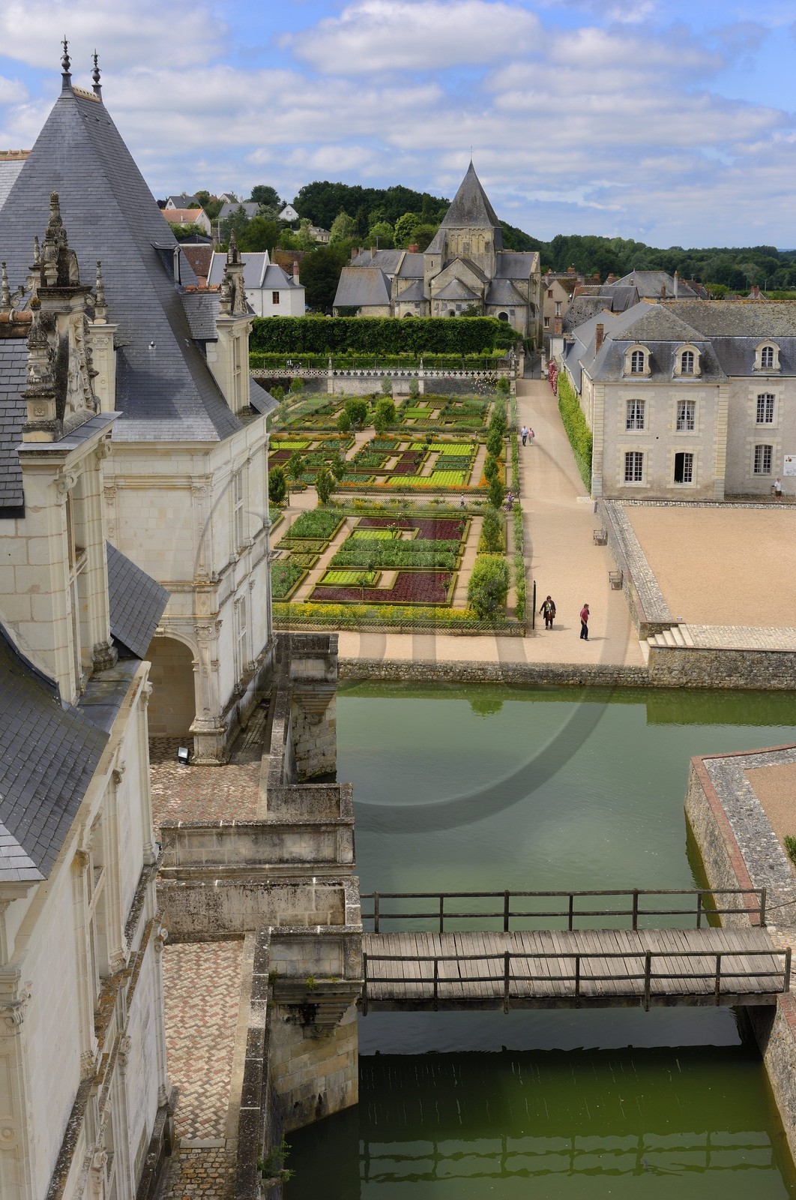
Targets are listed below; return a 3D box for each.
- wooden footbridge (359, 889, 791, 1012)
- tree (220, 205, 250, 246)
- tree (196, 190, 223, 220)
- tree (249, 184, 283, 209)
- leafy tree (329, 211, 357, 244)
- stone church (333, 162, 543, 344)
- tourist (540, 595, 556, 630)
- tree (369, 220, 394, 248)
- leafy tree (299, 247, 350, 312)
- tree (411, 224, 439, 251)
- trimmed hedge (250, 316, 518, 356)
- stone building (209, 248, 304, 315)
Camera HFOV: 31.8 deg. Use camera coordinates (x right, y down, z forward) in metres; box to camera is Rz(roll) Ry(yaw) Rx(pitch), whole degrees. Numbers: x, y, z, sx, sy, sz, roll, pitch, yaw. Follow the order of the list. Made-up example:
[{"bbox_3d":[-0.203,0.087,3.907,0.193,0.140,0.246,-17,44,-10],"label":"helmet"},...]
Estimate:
[{"bbox_3d":[4.080,8.445,33.768,10.100,1.500,3.380,-1,14,-2],"label":"wooden footbridge"},{"bbox_3d":[-43.974,-100.434,376.910,8.593,11.723,8.593,0,14,0],"label":"tree"},{"bbox_3d":[-54.921,-113.756,404.568,7.800,9.500,7.800,0,14,0],"label":"tree"},{"bbox_3d":[-47.455,-143.525,500.168,12.409,10.000,12.409,0,14,0],"label":"tree"},{"bbox_3d":[-16.307,-110.090,415.727,8.084,10.510,8.084,0,14,0],"label":"leafy tree"},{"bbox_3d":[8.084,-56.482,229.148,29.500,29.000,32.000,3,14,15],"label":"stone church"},{"bbox_3d":[7.255,0.603,67.025,0.660,1.680,0.420,1,14,4],"label":"tourist"},{"bbox_3d":[-5.101,-97.527,377.654,7.400,9.500,7.400,0,14,0],"label":"tree"},{"bbox_3d":[-12.832,-55.541,243.797,8.664,12.274,8.664,0,14,0],"label":"leafy tree"},{"bbox_3d":[7.090,-91.796,358.445,8.652,9.081,8.652,0,14,0],"label":"tree"},{"bbox_3d":[-2.471,-34.303,183.066,37.000,5.900,4.500,1,14,5],"label":"trimmed hedge"},{"bbox_3d":[-21.295,-46.000,209.034,13.000,12.200,7.000,3,14,15],"label":"stone building"}]

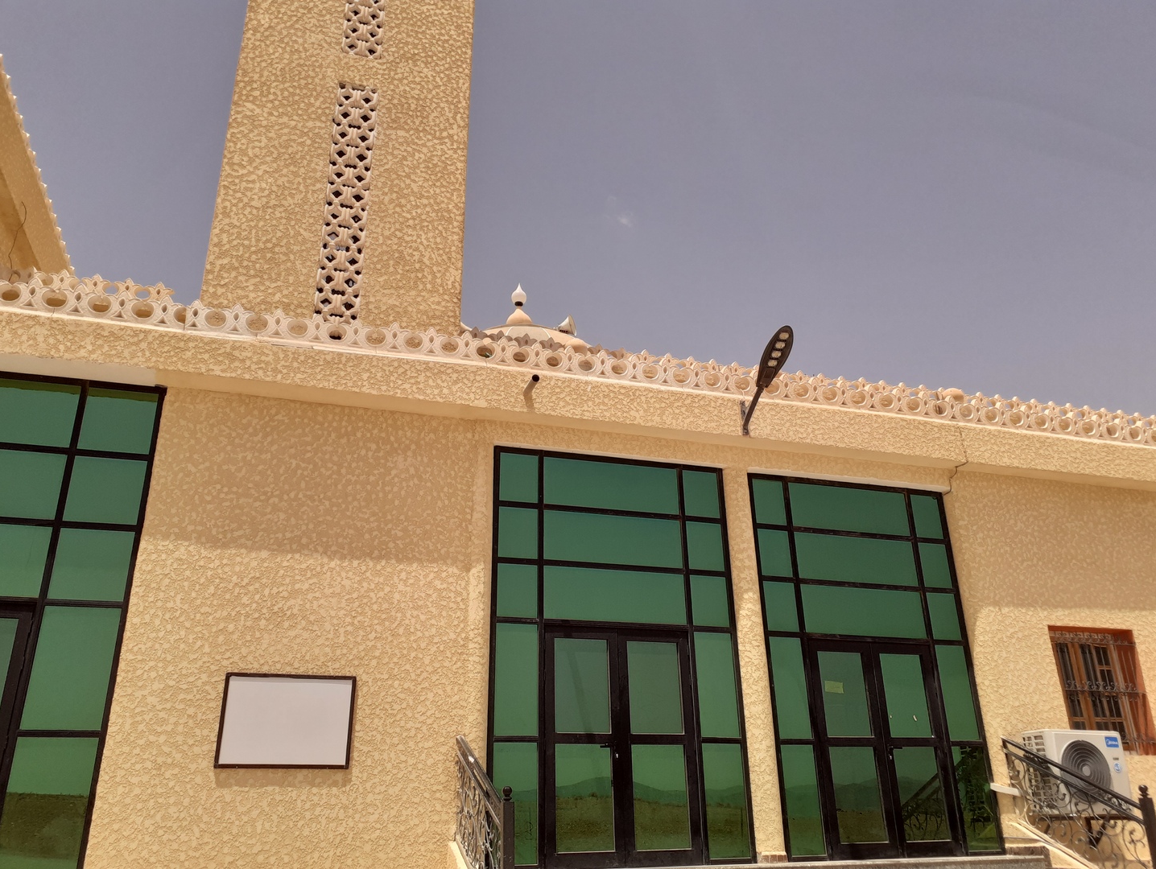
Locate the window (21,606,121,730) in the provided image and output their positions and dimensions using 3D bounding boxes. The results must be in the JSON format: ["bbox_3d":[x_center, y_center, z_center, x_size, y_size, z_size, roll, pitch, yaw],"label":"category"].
[{"bbox_3d":[-3.909,1.803,7.001,0.553,0.935,0.050,6,-24,-17],"label":"window"}]

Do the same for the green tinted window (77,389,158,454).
[{"bbox_3d":[-4.252,-0.121,8.382,0.592,0.618,0.050,6,-24,-16],"label":"green tinted window"}]

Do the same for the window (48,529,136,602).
[{"bbox_3d":[-3.929,1.056,7.318,0.554,0.582,0.050,6,-24,-17],"label":"window"}]

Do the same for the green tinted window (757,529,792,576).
[{"bbox_3d":[2.089,1.258,9.552,0.358,0.500,0.050,6,-25,-16],"label":"green tinted window"}]

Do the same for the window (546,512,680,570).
[{"bbox_3d":[0.359,1.032,8.848,1.440,0.492,0.050,6,-24,-17],"label":"window"}]

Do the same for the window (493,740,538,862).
[{"bbox_3d":[-0.525,3.109,7.635,0.393,0.963,0.050,6,-24,-17],"label":"window"}]

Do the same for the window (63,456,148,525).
[{"bbox_3d":[-3.945,0.472,7.565,0.556,0.573,0.050,6,-24,-17],"label":"window"}]

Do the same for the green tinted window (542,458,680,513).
[{"bbox_3d":[0.353,0.533,9.282,1.458,0.503,0.050,6,-25,-16],"label":"green tinted window"}]

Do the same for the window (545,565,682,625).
[{"bbox_3d":[0.386,1.628,9.104,1.509,0.523,0.050,6,-24,-16],"label":"window"}]

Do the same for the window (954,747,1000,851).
[{"bbox_3d":[4.165,3.804,9.452,0.404,1.009,0.050,6,-24,-16],"label":"window"}]

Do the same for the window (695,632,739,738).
[{"bbox_3d":[1.394,2.507,9.070,0.420,1.015,0.050,6,-24,-16],"label":"window"}]

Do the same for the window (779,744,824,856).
[{"bbox_3d":[2.214,3.587,8.888,0.372,1.006,0.050,6,-24,-16],"label":"window"}]

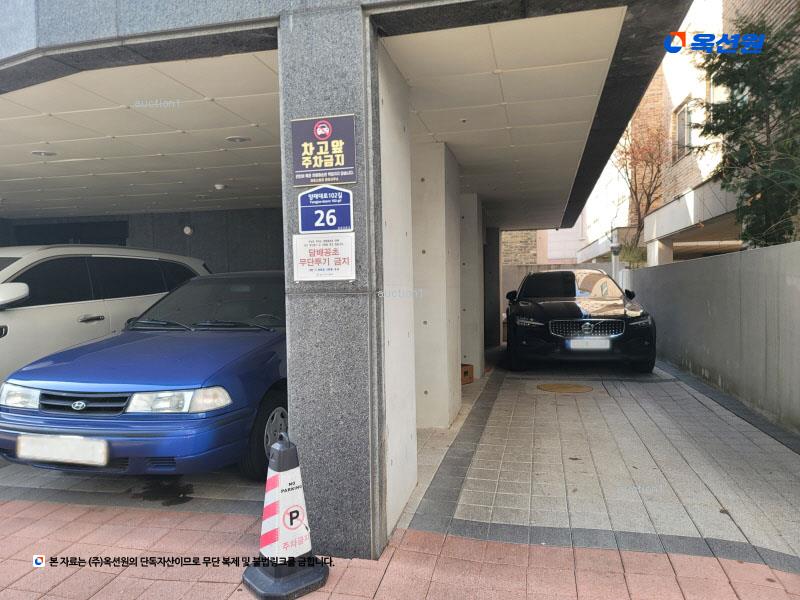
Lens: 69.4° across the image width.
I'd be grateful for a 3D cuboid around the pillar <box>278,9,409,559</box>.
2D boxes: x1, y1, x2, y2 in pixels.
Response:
[{"bbox_3d":[-0.221,-0.058,3.088,0.416,2.412,1.008,-1,1,14],"label":"pillar"}]

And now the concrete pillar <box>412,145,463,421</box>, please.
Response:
[{"bbox_3d":[0.320,-0.120,5.438,0.410,2.412,1.069,-1,1,14],"label":"concrete pillar"}]

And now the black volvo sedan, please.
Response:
[{"bbox_3d":[2.700,0.195,9.320,1.870,1.470,4.780,-1,2,11],"label":"black volvo sedan"}]

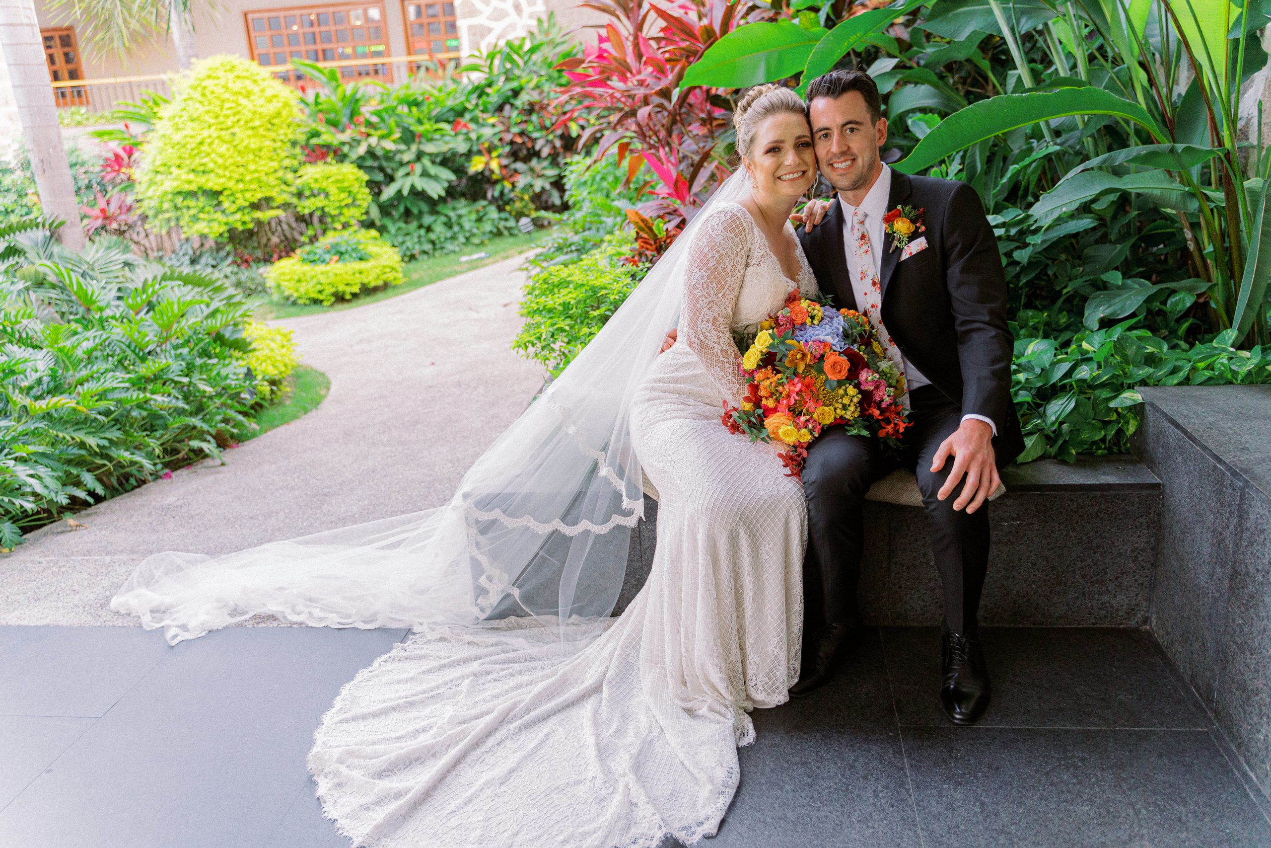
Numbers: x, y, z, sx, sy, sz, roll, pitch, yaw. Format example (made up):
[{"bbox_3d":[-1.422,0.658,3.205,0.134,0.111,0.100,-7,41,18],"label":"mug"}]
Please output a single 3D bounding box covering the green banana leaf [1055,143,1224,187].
[{"bbox_3d":[1.402,-0.719,2.750,0.460,0.120,0.220,-1,18,8],"label":"green banana leaf"}]

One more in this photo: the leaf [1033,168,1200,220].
[{"bbox_3d":[1.318,-0.629,2.720,0.460,0.130,0.240,-1,18,8],"label":"leaf"}]

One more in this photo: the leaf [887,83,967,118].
[{"bbox_3d":[0.870,-0.964,2.950,0.250,0.100,0.180,-1,18,8],"label":"leaf"}]

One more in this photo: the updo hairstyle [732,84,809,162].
[{"bbox_3d":[0.289,-0.648,2.120,0.165,0.170,0.190,-7,18,-9],"label":"updo hairstyle"}]

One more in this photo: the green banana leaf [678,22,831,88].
[{"bbox_3d":[0.366,-1.039,2.794,0.460,0.200,0.220,-1,17,8],"label":"green banana leaf"}]

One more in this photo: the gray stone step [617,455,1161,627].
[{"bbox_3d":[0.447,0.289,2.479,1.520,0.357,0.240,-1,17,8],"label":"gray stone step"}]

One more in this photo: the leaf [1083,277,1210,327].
[{"bbox_3d":[1.389,-0.328,2.688,0.360,0.150,0.170,2,18,18],"label":"leaf"}]

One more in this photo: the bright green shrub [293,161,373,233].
[{"bbox_3d":[-2.862,-2.108,9.356,0.700,0.720,0.680,-1,17,8],"label":"bright green shrub"}]

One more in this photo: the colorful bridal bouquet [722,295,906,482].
[{"bbox_3d":[0.377,-0.082,2.070,0.360,0.360,0.280,-1,17,8],"label":"colorful bridal bouquet"}]

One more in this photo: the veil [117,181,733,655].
[{"bbox_3d":[-0.599,-0.051,2.564,1.800,1.080,0.620,-1,17,8],"label":"veil"}]

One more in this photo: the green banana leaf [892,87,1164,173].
[{"bbox_3d":[1.009,-0.744,2.534,0.700,0.210,0.220,3,19,23],"label":"green banana leaf"}]

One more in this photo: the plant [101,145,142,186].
[{"bbox_3d":[-4.848,-2.432,9.300,0.350,0.390,0.340,-1,18,8],"label":"plant"}]

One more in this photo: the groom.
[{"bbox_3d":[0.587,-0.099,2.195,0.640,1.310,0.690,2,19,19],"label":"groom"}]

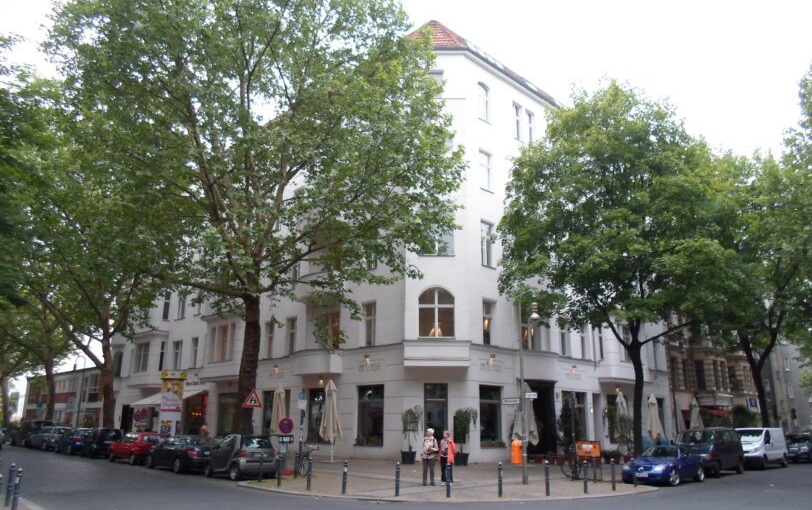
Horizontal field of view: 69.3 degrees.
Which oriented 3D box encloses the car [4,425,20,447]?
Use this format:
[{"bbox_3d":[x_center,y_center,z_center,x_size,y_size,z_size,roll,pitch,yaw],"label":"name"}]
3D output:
[{"bbox_3d":[-32.033,15.362,49.604,1.760,1.470,4.300,15,-22,-41],"label":"car"}]

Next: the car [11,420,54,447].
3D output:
[{"bbox_3d":[-26.356,12.612,41.497,4.500,1.720,1.800,-14,-22,41],"label":"car"}]

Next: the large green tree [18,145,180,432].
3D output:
[{"bbox_3d":[-20.146,2.476,41.194,11.000,21.500,11.000,15,-22,-41],"label":"large green tree"}]

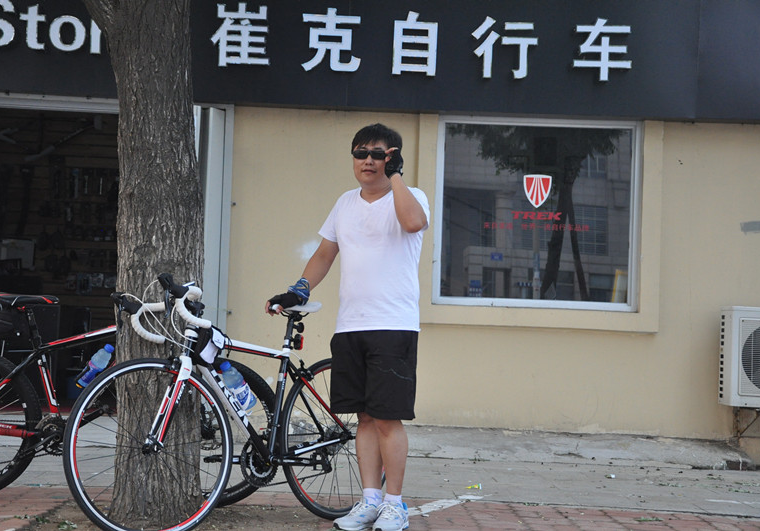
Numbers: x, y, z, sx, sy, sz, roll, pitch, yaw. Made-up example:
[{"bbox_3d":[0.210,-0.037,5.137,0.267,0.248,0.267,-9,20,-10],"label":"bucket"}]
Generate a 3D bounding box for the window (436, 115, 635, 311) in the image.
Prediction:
[{"bbox_3d":[0.932,-0.300,8.220,1.200,1.105,0.100,2,-2,3],"label":"window"}]

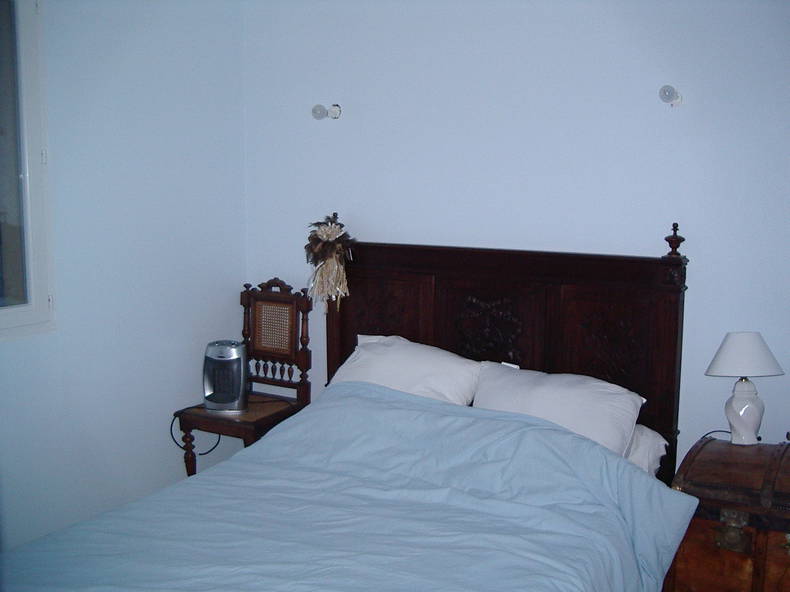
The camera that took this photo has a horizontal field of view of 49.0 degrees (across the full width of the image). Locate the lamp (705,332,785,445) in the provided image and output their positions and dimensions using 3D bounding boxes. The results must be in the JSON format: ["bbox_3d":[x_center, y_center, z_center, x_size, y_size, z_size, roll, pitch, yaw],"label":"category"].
[{"bbox_3d":[1.091,0.287,2.685,0.245,0.356,0.245,5,9,30],"label":"lamp"}]

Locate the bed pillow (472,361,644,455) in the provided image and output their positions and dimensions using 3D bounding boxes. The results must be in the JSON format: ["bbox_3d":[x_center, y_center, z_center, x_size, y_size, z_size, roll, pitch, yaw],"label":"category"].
[{"bbox_3d":[0.474,0.444,2.949,0.640,0.180,0.520,5,31,30],"label":"bed pillow"}]

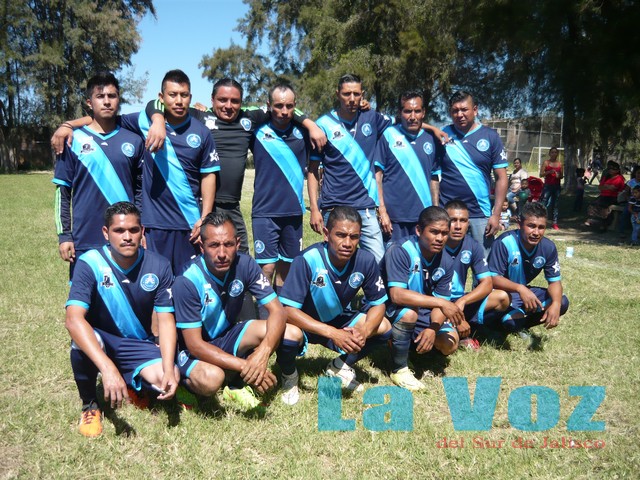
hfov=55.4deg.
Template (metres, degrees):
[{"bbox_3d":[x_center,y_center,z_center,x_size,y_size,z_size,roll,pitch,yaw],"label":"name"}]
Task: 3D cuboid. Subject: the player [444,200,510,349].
[{"bbox_3d":[0.934,0.227,3.842,0.560,0.964,0.720,0,8,-6],"label":"player"}]

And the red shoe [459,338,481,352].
[{"bbox_3d":[0.916,0.660,3.860,0.100,0.100,0.270,-5,10,-36],"label":"red shoe"}]

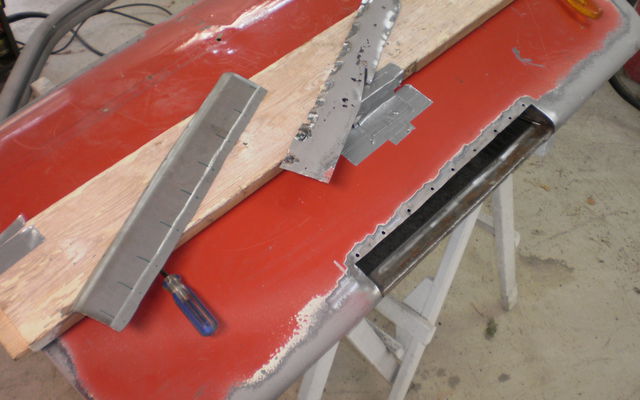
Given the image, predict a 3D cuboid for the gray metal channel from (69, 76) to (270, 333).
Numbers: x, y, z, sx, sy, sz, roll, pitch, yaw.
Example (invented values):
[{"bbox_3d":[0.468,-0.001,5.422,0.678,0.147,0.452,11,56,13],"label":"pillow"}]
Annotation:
[{"bbox_3d":[-0.180,-0.013,0.860,0.064,0.027,0.403,23,56,3],"label":"gray metal channel"}]

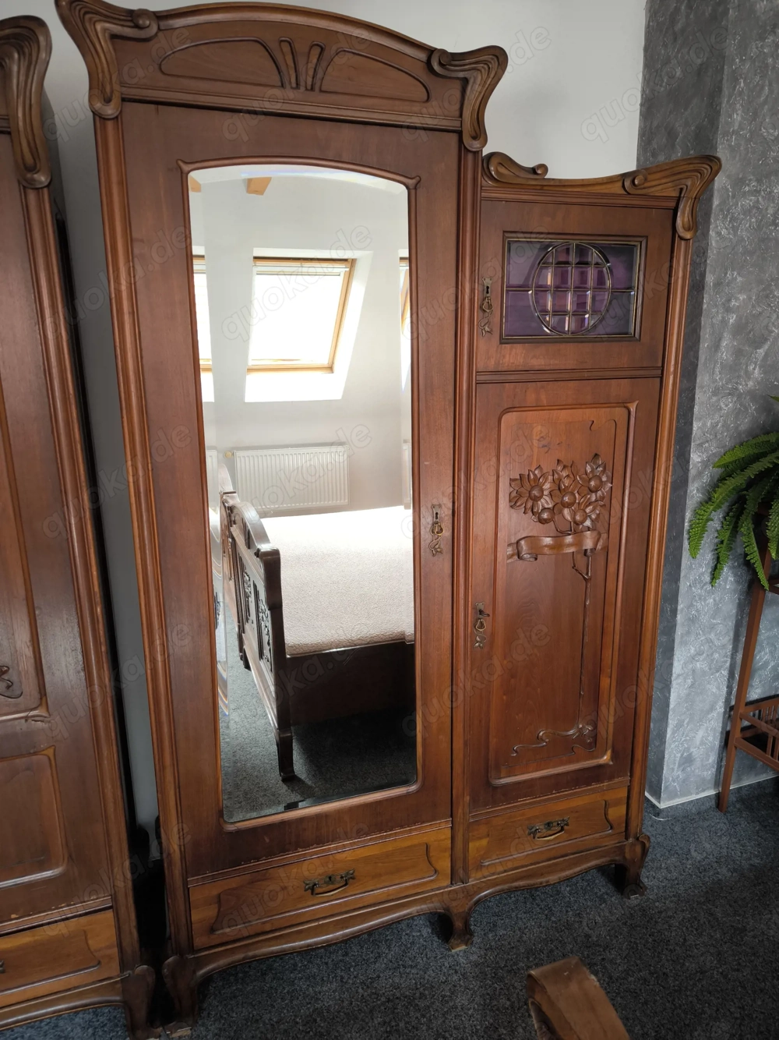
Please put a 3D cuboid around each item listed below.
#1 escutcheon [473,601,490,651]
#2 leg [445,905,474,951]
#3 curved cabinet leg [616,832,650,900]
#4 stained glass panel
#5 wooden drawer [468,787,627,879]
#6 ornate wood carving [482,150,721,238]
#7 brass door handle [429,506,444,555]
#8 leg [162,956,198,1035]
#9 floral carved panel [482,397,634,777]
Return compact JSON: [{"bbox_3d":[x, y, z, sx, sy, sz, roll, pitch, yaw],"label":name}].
[{"bbox_3d":[0.229,0.259,1.751,0.037,0.124,0.030,-5,14,-18],"label":"escutcheon"},{"bbox_3d":[0.185,1.095,1.945,0.060,0.105,0.070,-5,14,-18],"label":"leg"},{"bbox_3d":[0.715,1.014,2.101,0.076,0.177,0.085,-5,14,-18],"label":"curved cabinet leg"},{"bbox_3d":[0.418,-0.525,1.650,0.351,0.211,0.018,-5,14,-18],"label":"stained glass panel"},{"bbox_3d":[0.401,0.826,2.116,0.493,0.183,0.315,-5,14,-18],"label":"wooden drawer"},{"bbox_3d":[0.478,-0.726,1.603,0.594,0.167,0.070,-5,14,-18],"label":"ornate wood carving"},{"bbox_3d":[0.114,0.025,1.658,0.037,0.124,0.025,-5,14,-18],"label":"brass door handle"},{"bbox_3d":[-0.496,1.116,1.707,0.066,0.191,0.085,-5,14,-18],"label":"leg"},{"bbox_3d":[0.430,0.203,1.819,0.386,0.987,0.035,-5,14,-18],"label":"floral carved panel"}]

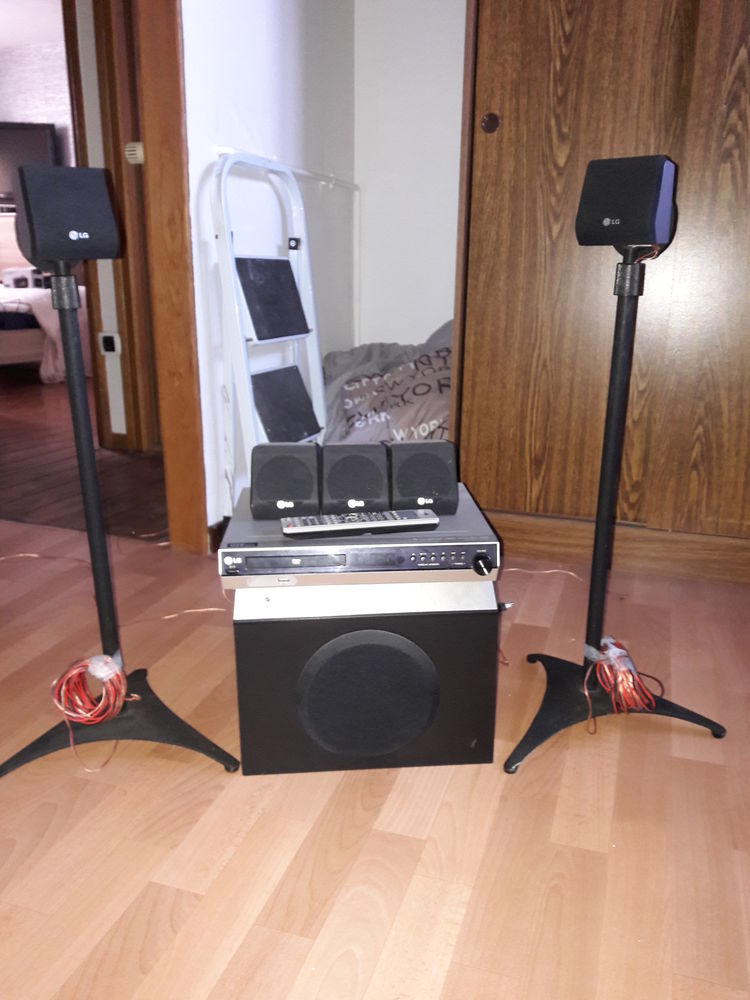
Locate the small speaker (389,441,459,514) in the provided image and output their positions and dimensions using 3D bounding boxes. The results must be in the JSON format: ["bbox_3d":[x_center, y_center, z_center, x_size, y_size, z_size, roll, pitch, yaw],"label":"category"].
[{"bbox_3d":[0.069,-0.038,1.186,0.098,0.101,0.083,-1,17,-2],"label":"small speaker"}]

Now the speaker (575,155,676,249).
[{"bbox_3d":[0.313,-0.370,1.010,0.098,0.101,0.083,9,20,29],"label":"speaker"}]

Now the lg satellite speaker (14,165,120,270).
[{"bbox_3d":[-0.359,-0.333,0.944,0.098,0.101,0.083,-10,20,-29],"label":"lg satellite speaker"}]

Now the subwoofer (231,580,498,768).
[{"bbox_3d":[-0.019,0.203,1.217,0.343,0.257,0.300,-2,17,-4],"label":"subwoofer"}]

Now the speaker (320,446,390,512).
[{"bbox_3d":[-0.029,-0.037,1.186,0.098,0.101,0.083,-1,17,-2],"label":"speaker"}]

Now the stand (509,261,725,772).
[{"bbox_3d":[0.305,-0.016,1.169,0.344,0.700,0.302,-5,18,-14],"label":"stand"}]

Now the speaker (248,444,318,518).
[{"bbox_3d":[-0.129,-0.035,1.179,0.098,0.101,0.083,-1,17,-2],"label":"speaker"}]

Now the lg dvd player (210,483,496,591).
[{"bbox_3d":[-0.026,0.048,1.183,0.362,0.060,0.292,-1,17,-3],"label":"lg dvd player"}]

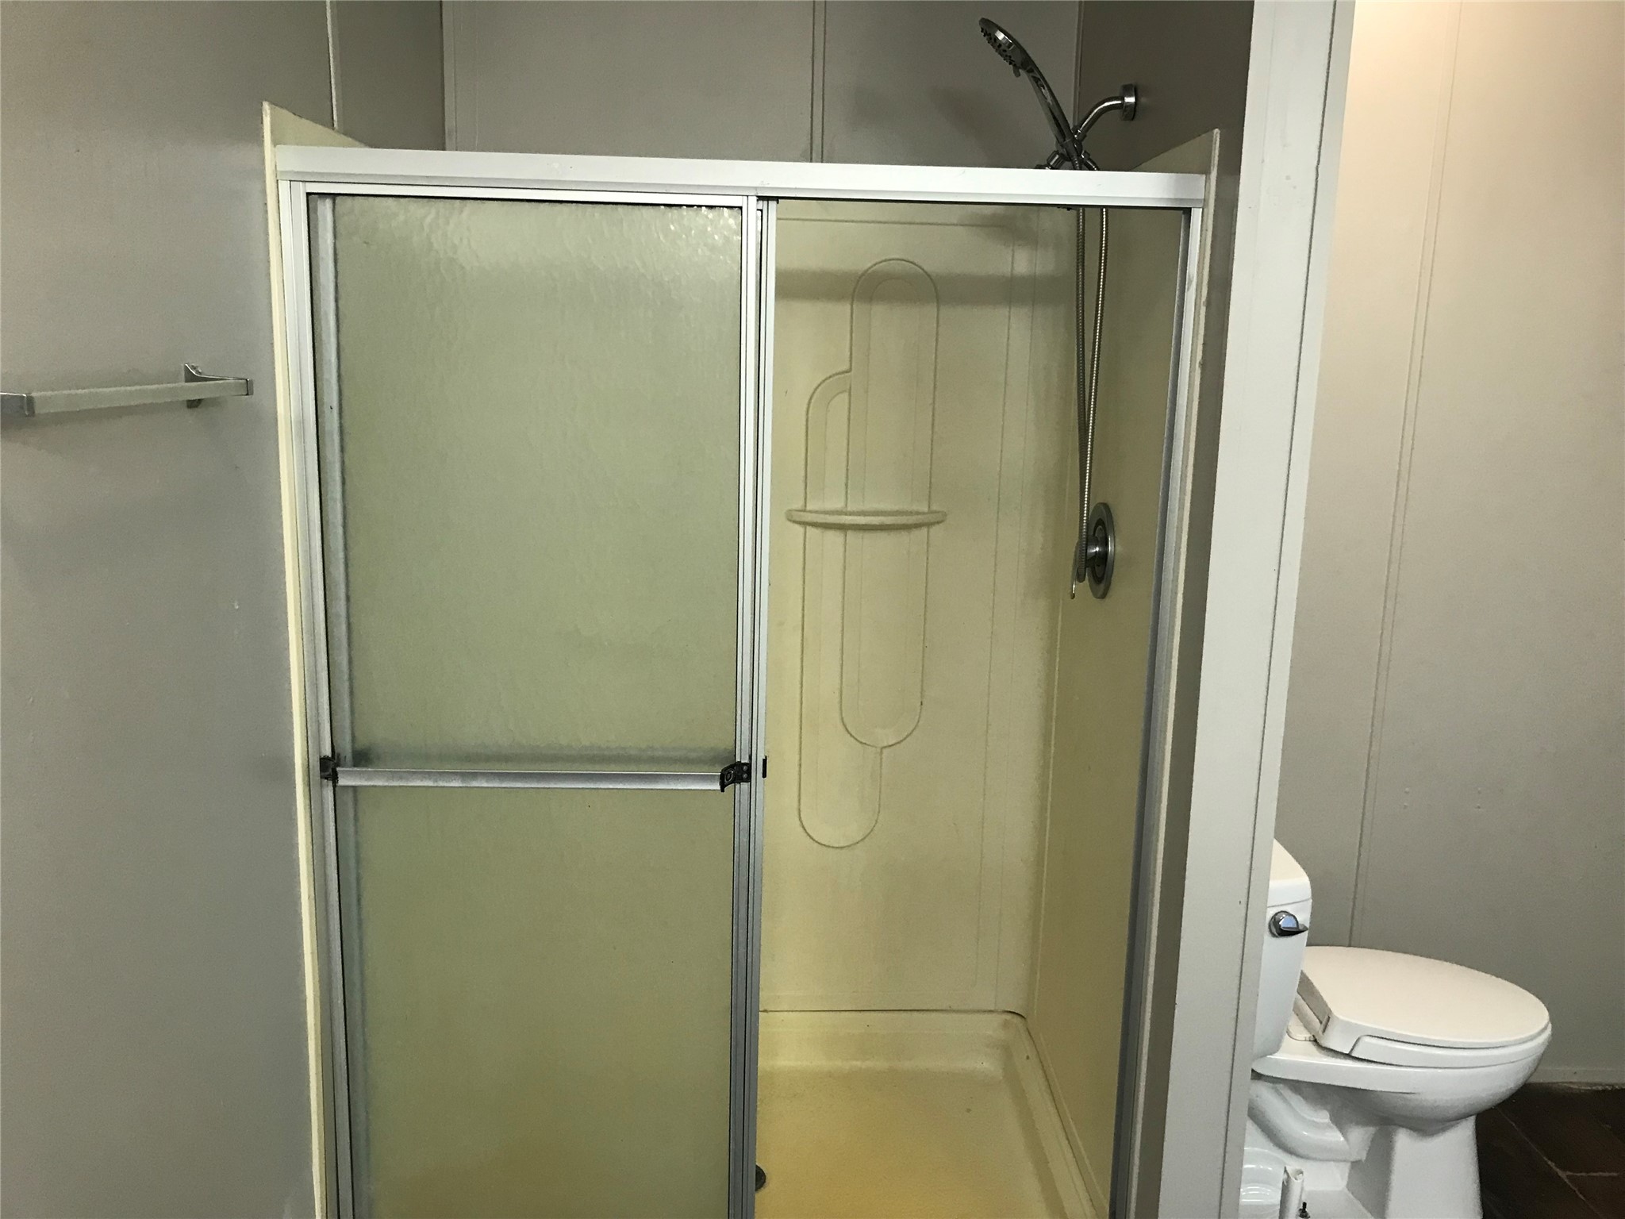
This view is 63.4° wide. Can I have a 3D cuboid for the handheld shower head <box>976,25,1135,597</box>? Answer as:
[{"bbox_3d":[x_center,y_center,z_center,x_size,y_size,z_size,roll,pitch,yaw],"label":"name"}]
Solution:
[{"bbox_3d":[0.375,-0.467,2.117,0.261,0.900,0.136,1,11,-2],"label":"handheld shower head"}]

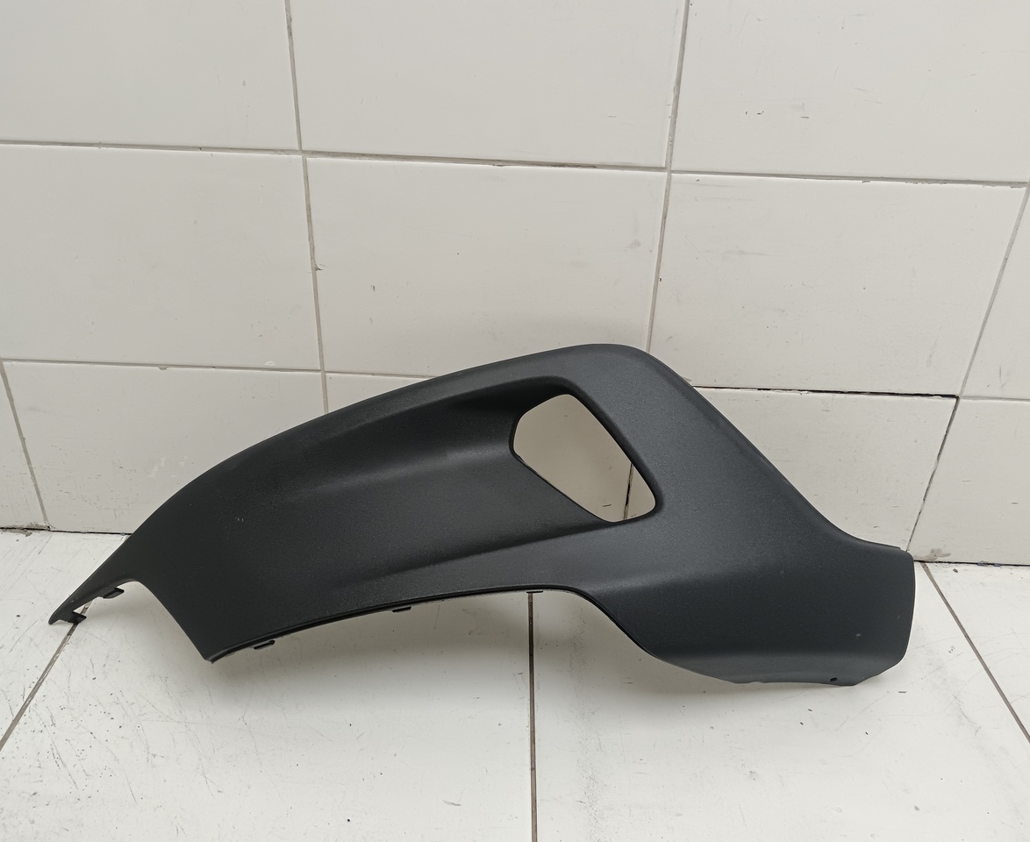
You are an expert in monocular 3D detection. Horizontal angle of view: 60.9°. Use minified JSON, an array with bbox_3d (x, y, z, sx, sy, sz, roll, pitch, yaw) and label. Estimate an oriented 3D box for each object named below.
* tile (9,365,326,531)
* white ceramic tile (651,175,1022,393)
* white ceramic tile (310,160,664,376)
[{"bbox_3d":[-0.338,0.033,0.883,0.300,0.200,0.010,2,30,-1],"label":"tile"},{"bbox_3d":[0.276,-0.119,0.789,0.300,0.200,0.010,2,30,-1],"label":"white ceramic tile"},{"bbox_3d":[-0.027,-0.131,0.785,0.300,0.200,0.010,2,30,-1],"label":"white ceramic tile"}]

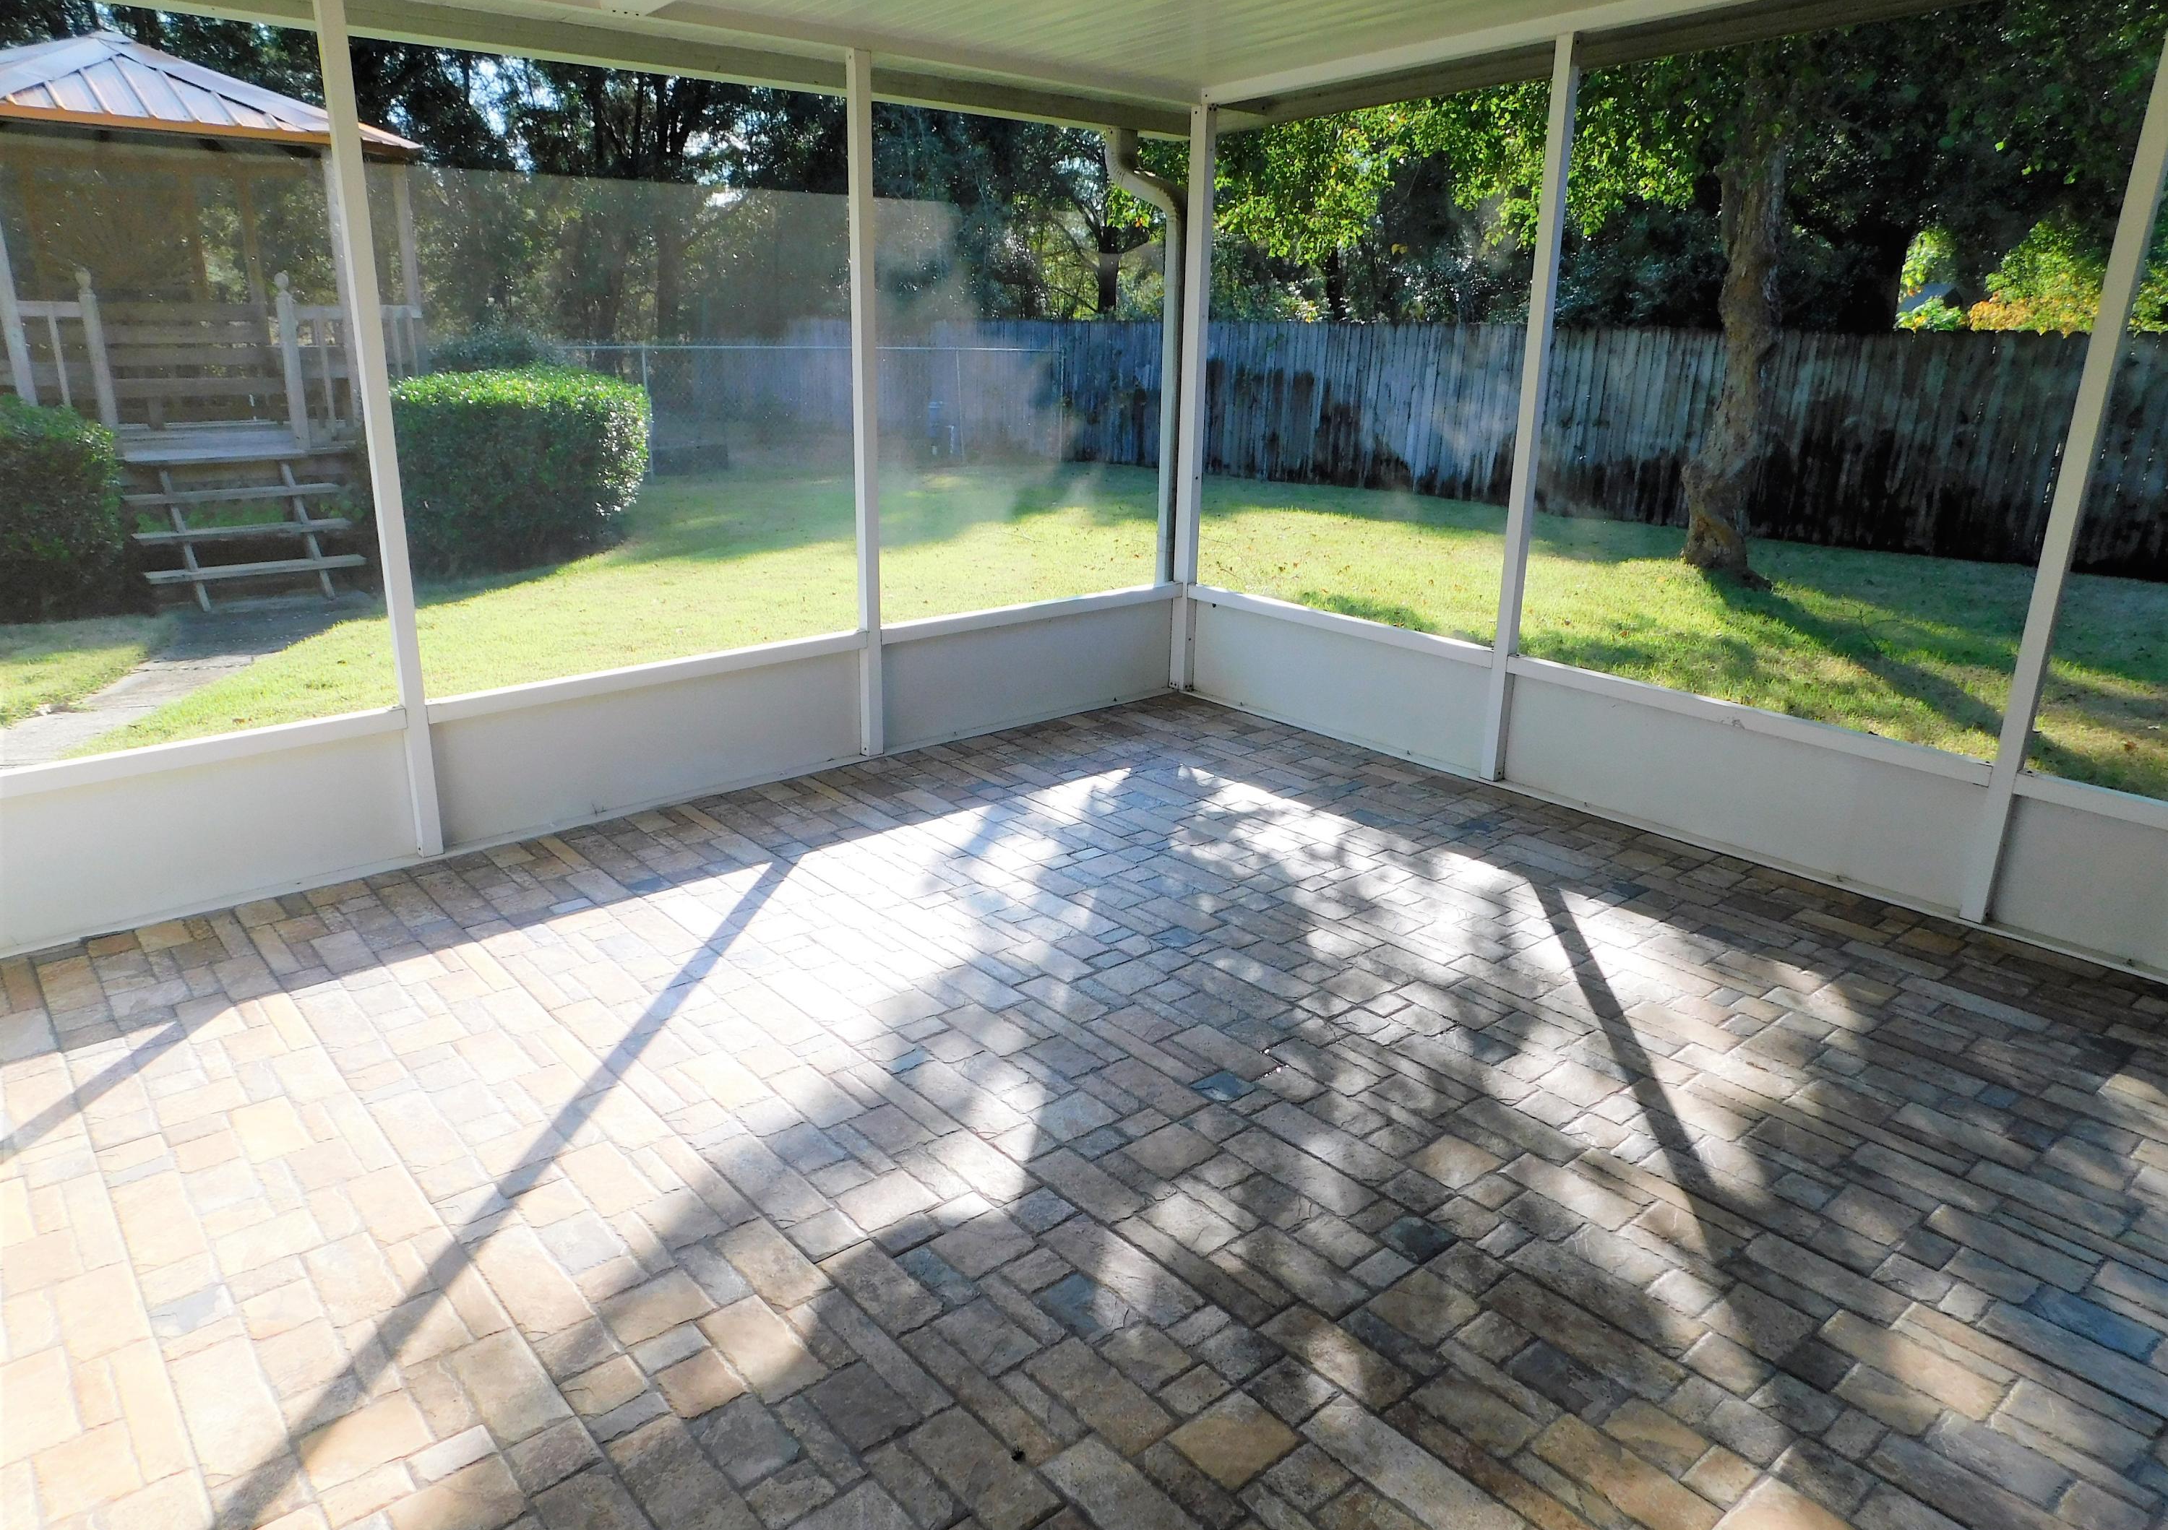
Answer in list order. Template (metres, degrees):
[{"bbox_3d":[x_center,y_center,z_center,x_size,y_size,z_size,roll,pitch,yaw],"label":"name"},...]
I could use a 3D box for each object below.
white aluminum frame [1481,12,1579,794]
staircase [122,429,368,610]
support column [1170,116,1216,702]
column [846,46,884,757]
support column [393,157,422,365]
[{"bbox_3d":[1.366,-1.016,4.436,0.053,2.225,0.052,-14,24,-40],"label":"white aluminum frame"},{"bbox_3d":[-4.808,-1.351,8.218,1.101,0.784,0.806,-16,24,-42],"label":"staircase"},{"bbox_3d":[0.415,-1.332,5.483,0.054,2.145,0.073,-14,24,-40],"label":"support column"},{"bbox_3d":[-0.689,-1.061,4.542,0.052,2.152,0.053,-14,24,-40],"label":"column"},{"bbox_3d":[-4.792,-3.362,10.314,0.090,1.770,0.090,-16,24,-42],"label":"support column"}]

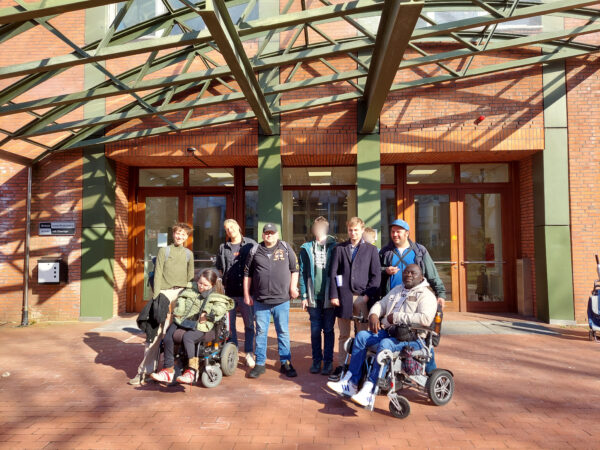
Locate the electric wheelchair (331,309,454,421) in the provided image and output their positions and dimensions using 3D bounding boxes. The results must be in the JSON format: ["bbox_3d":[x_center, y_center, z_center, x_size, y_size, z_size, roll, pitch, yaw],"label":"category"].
[{"bbox_3d":[0.822,1.115,3.712,1.000,0.920,0.620,2,-3,-32],"label":"electric wheelchair"}]

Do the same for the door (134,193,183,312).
[{"bbox_3d":[-2.950,0.556,8.735,1.050,2.557,0.080,0,-3,3],"label":"door"}]

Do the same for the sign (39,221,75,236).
[{"bbox_3d":[-4.661,0.075,7.988,0.705,0.292,0.030,0,-3,3],"label":"sign"}]

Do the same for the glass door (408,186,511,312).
[{"bbox_3d":[3.239,0.515,8.394,2.058,2.498,0.080,0,-3,3],"label":"glass door"}]

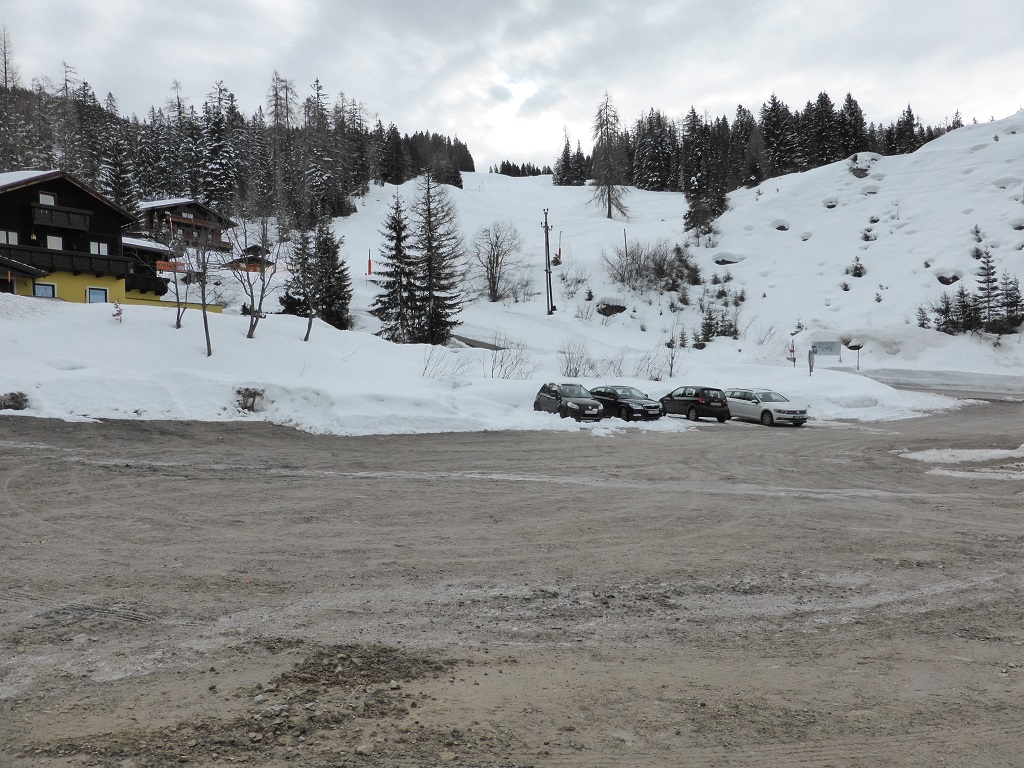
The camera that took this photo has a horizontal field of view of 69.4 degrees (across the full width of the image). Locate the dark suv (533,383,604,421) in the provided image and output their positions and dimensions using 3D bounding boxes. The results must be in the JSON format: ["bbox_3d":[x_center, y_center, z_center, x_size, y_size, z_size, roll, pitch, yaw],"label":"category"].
[{"bbox_3d":[2.470,0.800,31.986,1.755,1.600,4.140,0,1,-22],"label":"dark suv"}]

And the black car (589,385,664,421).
[{"bbox_3d":[4.900,0.850,33.387,1.770,1.460,4.570,-1,1,-27],"label":"black car"}]

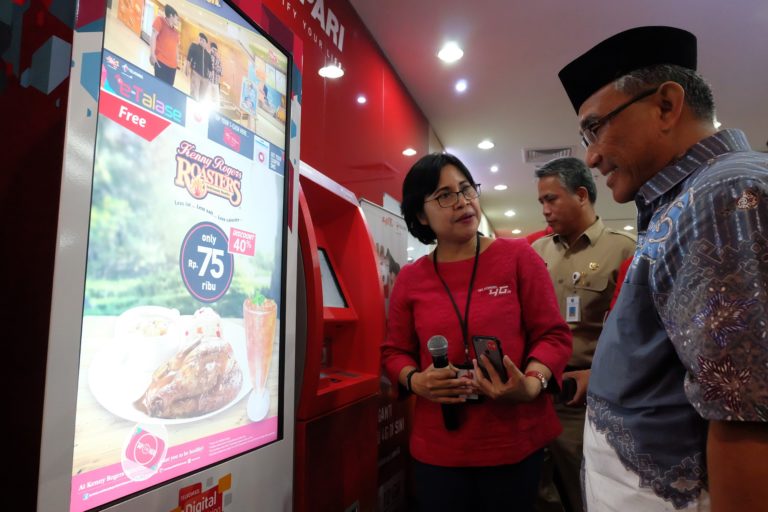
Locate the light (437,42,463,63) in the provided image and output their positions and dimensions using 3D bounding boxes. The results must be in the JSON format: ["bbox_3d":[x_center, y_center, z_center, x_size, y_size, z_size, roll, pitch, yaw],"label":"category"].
[{"bbox_3d":[0.441,-1.356,3.420,0.165,0.060,0.165,0,-6,0],"label":"light"}]

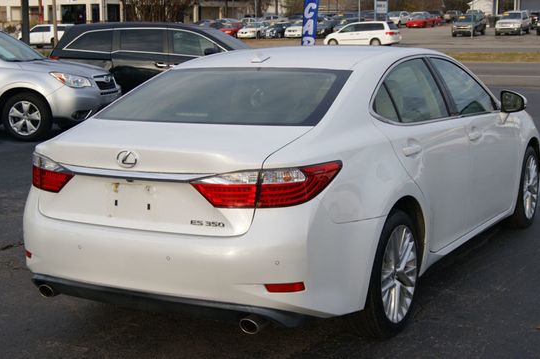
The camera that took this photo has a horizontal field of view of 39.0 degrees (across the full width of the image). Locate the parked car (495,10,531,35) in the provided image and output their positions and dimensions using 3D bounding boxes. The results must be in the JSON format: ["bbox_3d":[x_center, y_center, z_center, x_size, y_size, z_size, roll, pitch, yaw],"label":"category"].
[{"bbox_3d":[17.794,-11.483,56.000,1.850,1.800,4.800,4,11,27],"label":"parked car"}]

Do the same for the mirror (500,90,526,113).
[{"bbox_3d":[1.682,-0.536,5.266,0.210,0.155,0.160,4,10,30],"label":"mirror"}]

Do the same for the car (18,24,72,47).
[{"bbox_3d":[-15.282,-10.024,53.500,4.800,1.730,1.850,-2,10,-4],"label":"car"}]

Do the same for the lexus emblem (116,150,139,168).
[{"bbox_3d":[-0.624,-0.089,3.353,0.115,0.080,0.015,4,10,31],"label":"lexus emblem"}]

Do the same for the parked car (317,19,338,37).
[{"bbox_3d":[5.182,-13.895,70.000,1.850,1.680,4.600,4,11,26],"label":"parked car"}]

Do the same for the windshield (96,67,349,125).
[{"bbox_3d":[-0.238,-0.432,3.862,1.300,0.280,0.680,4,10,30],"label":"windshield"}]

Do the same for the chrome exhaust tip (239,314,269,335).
[{"bbox_3d":[-0.062,0.603,3.208,0.088,0.074,0.120,4,10,31],"label":"chrome exhaust tip"}]

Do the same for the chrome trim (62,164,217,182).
[{"bbox_3d":[-0.599,-0.025,3.293,0.880,0.055,0.070,4,10,30],"label":"chrome trim"}]

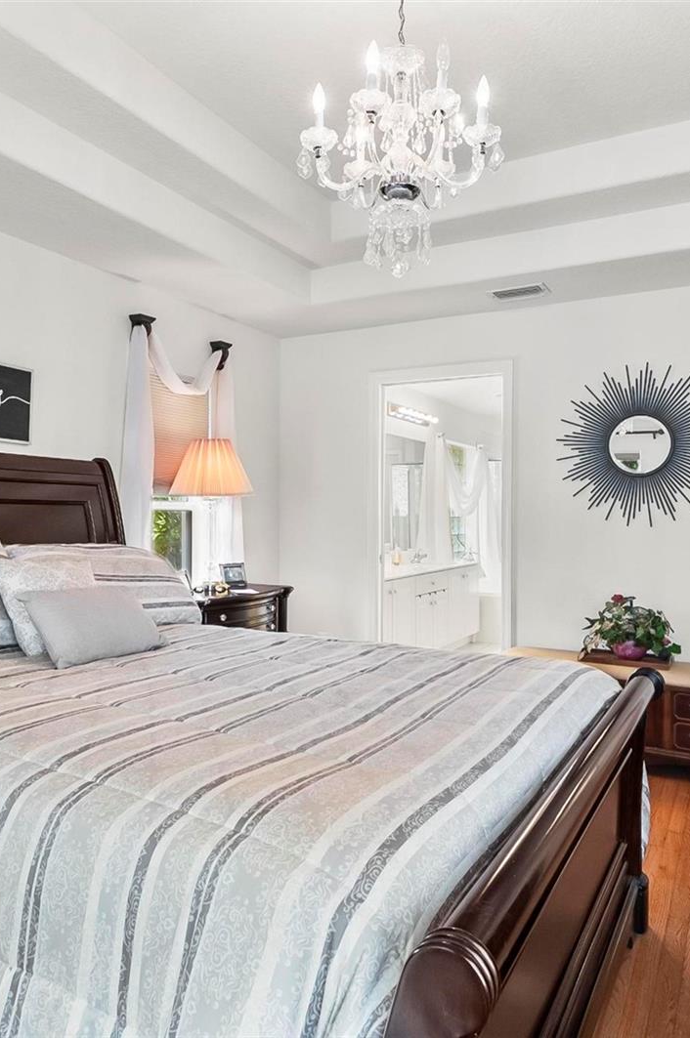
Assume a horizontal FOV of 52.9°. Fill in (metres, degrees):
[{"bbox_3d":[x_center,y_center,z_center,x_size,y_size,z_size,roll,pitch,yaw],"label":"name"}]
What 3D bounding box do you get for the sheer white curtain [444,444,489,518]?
[{"bbox_3d":[1.360,-0.430,7.550,0.160,0.820,1.250,0,0,30],"label":"sheer white curtain"}]

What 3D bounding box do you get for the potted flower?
[{"bbox_3d":[1.475,0.560,3.570,0.450,0.370,0.350,0,0,25],"label":"potted flower"}]

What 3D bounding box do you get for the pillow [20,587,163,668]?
[{"bbox_3d":[-0.827,0.331,2.337,0.130,0.300,0.460,-45,-19,21],"label":"pillow"}]

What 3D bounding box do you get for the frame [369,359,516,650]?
[{"bbox_3d":[0.579,0.140,4.281,0.915,2.135,0.130,1,1,28],"label":"frame"}]

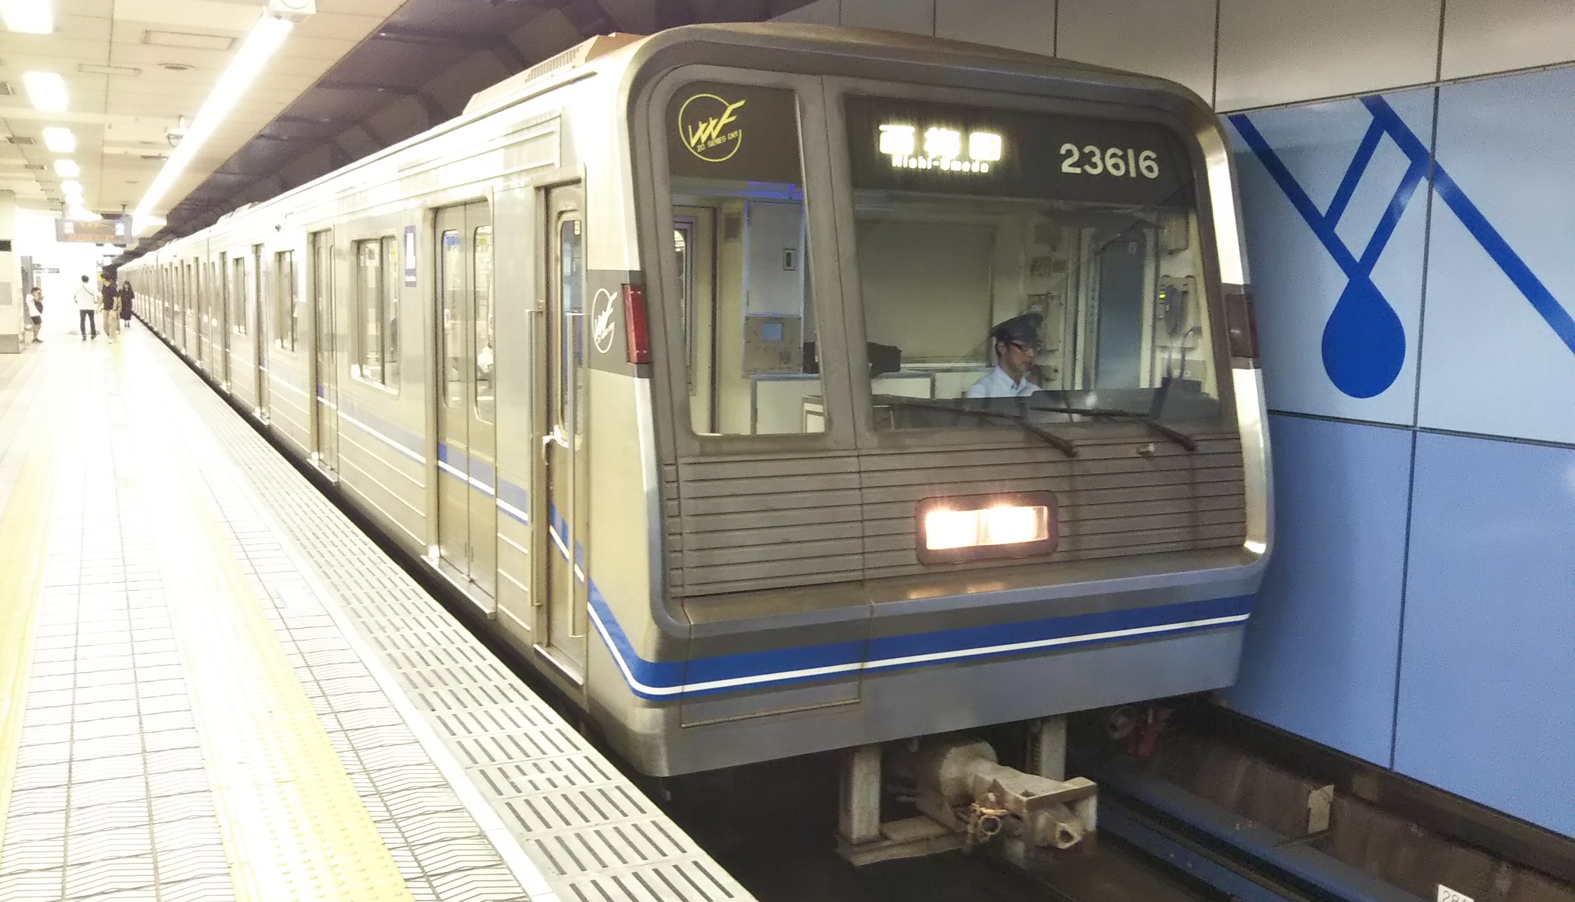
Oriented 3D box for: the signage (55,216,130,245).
[{"bbox_3d":[-15.490,-4.916,30.449,1.501,0.569,0.250,-2,8,-27],"label":"signage"}]

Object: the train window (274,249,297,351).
[{"bbox_3d":[-4.794,-1.435,13.045,0.060,0.957,1.632,-2,8,-27],"label":"train window"}]

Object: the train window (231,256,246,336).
[{"bbox_3d":[-6.861,-1.953,17.079,0.060,0.957,1.632,-2,8,-27],"label":"train window"}]

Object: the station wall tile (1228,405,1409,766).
[{"bbox_3d":[2.356,0.572,6.392,0.040,1.482,1.260,-2,8,-27],"label":"station wall tile"}]

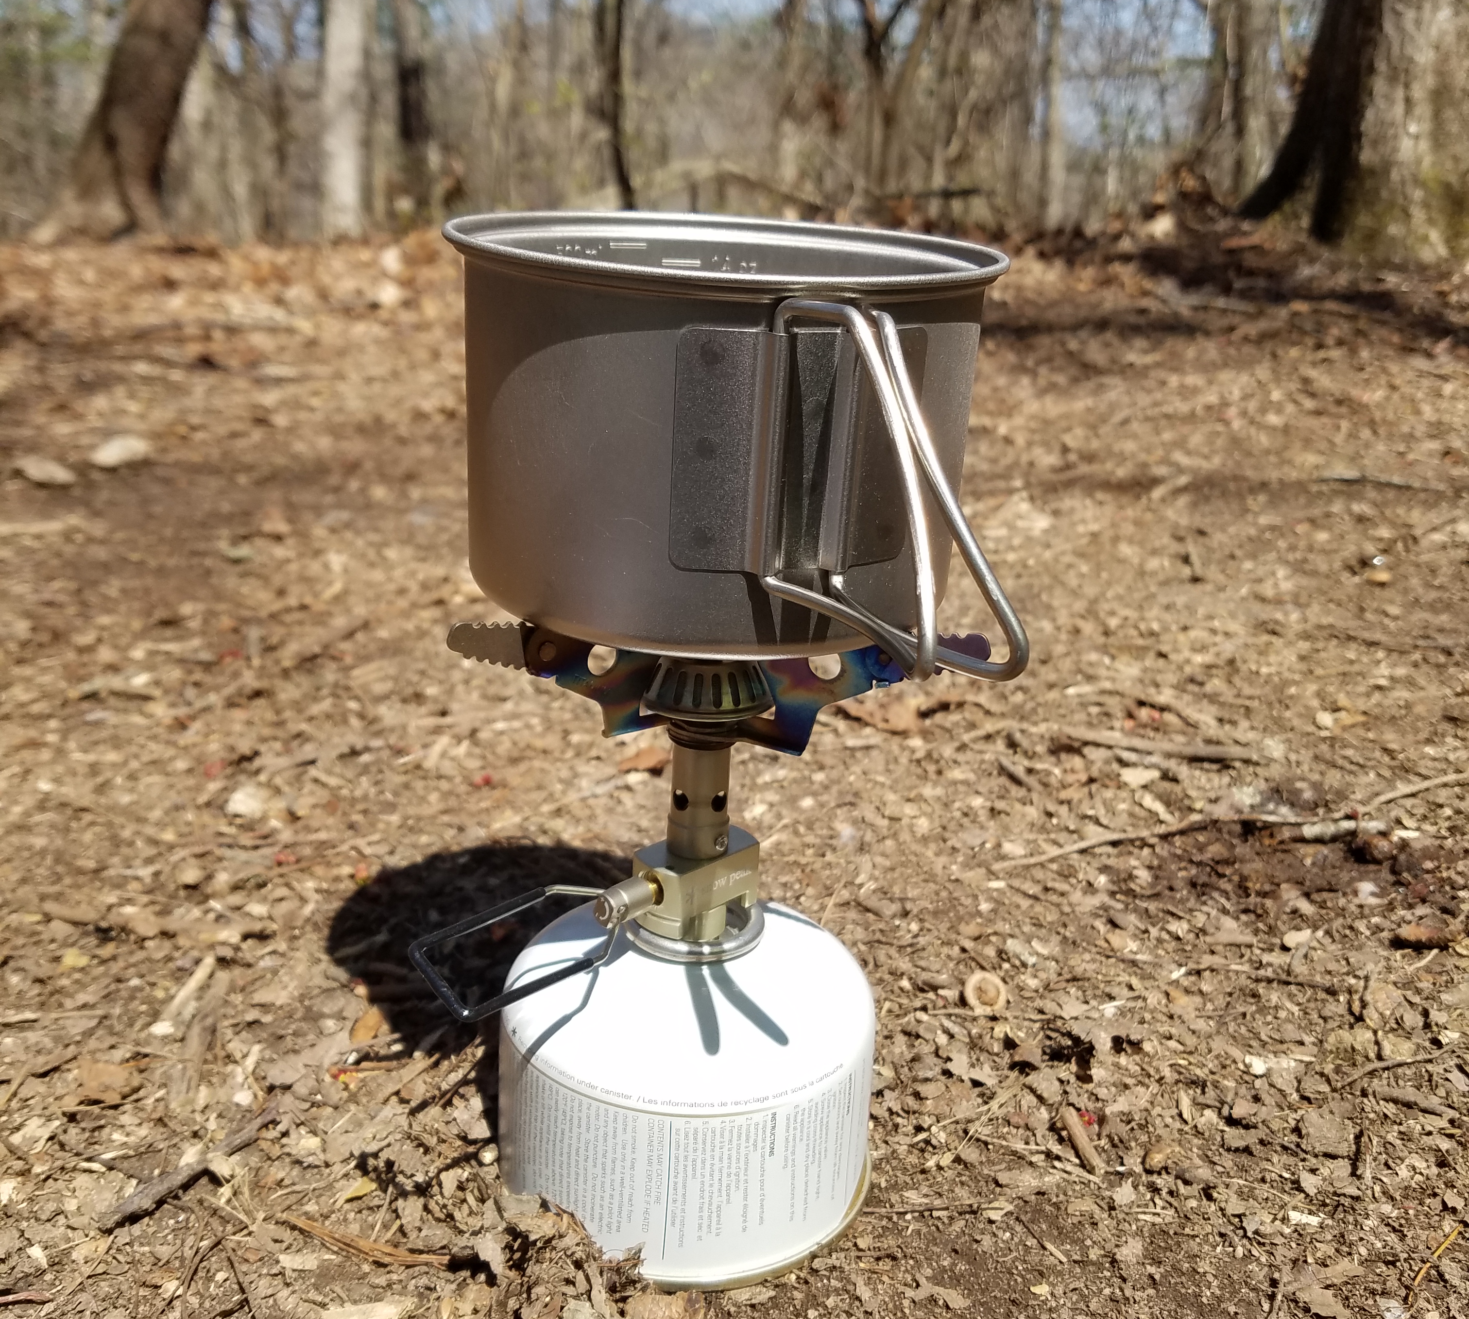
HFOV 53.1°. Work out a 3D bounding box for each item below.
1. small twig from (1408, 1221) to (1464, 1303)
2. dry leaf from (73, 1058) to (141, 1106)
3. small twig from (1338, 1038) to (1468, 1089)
[{"bbox_3d":[0.164,0.141,0.344,0.002,0.003,0.036,19,25,39],"label":"small twig"},{"bbox_3d":[-0.162,0.108,0.381,0.015,0.003,0.021,-4,20,-21],"label":"dry leaf"},{"bbox_3d":[0.190,0.116,0.420,0.052,0.003,0.005,-7,22,-27],"label":"small twig"}]

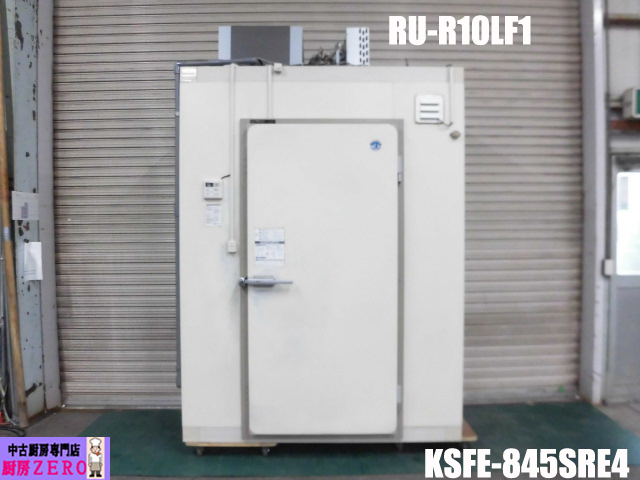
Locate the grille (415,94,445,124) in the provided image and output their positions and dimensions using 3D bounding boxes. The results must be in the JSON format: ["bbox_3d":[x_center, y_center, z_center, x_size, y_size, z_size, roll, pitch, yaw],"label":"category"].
[{"bbox_3d":[0.626,-0.744,2.547,0.166,0.169,0.030,0,1,0],"label":"grille"}]

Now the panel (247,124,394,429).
[{"bbox_3d":[0.016,0.227,2.563,0.857,1.776,0.070,0,1,0],"label":"panel"}]

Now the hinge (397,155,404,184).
[{"bbox_3d":[0.460,-0.403,2.556,0.035,0.165,0.040,0,1,0],"label":"hinge"}]

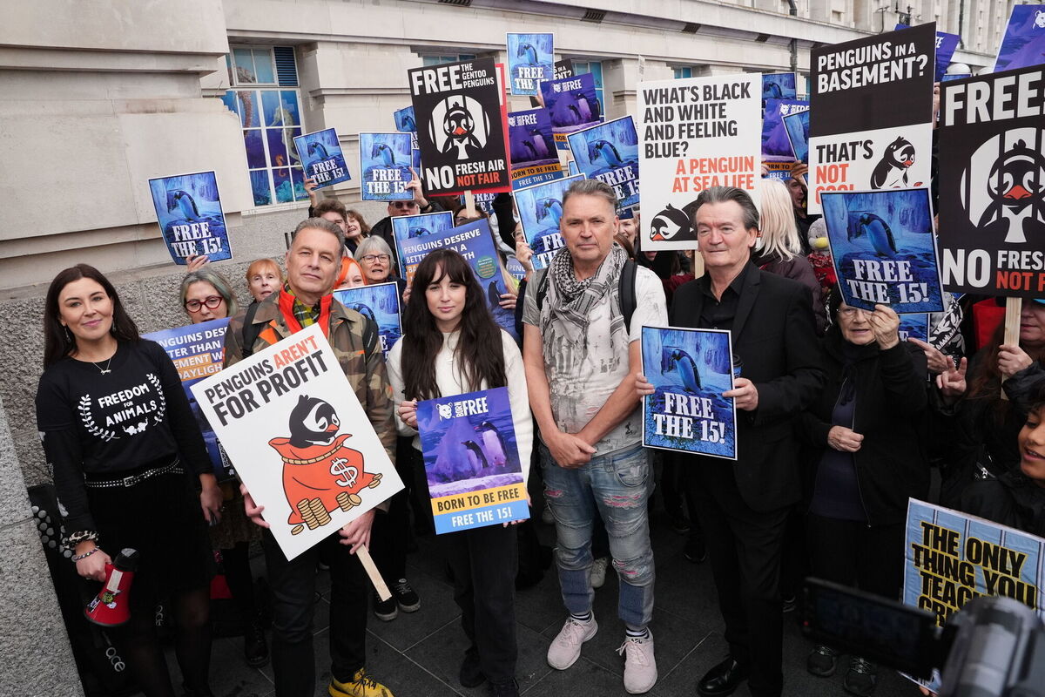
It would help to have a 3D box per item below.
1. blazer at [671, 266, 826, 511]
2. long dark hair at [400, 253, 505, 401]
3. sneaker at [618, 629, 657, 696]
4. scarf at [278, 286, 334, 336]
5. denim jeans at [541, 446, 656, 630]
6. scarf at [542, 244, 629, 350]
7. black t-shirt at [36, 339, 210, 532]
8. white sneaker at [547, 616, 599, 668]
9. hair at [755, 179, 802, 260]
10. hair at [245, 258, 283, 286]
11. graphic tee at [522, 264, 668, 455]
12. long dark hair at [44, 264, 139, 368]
[{"bbox_3d":[0.763,0.113,2.359,0.540,0.780,0.360,2,14,27],"label":"blazer"},{"bbox_3d":[-0.233,-0.080,2.295,0.330,0.460,0.260,-7,13,-6],"label":"long dark hair"},{"bbox_3d":[0.434,1.131,2.567,0.110,0.110,0.280,-3,13,9],"label":"sneaker"},{"bbox_3d":[-0.712,-0.098,2.291,0.180,0.200,0.160,-8,13,-14],"label":"scarf"},{"bbox_3d":[0.306,0.661,2.555,0.380,0.830,0.270,-2,13,14],"label":"denim jeans"},{"bbox_3d":[0.212,-0.149,2.237,0.270,0.320,0.230,-3,13,8],"label":"scarf"},{"bbox_3d":[-1.270,0.276,2.231,0.470,0.620,0.270,-14,16,-35],"label":"black t-shirt"},{"bbox_3d":[0.187,1.122,2.704,0.110,0.110,0.280,4,16,35],"label":"white sneaker"},{"bbox_3d":[1.089,-0.557,3.024,0.220,0.330,0.220,-2,13,15],"label":"hair"},{"bbox_3d":[-1.304,-0.370,3.509,0.190,0.165,0.200,-9,13,-15],"label":"hair"},{"bbox_3d":[0.253,0.016,2.357,0.480,0.620,0.280,-3,13,10],"label":"graphic tee"},{"bbox_3d":[-1.335,-0.100,2.165,0.250,0.310,0.240,-13,15,-31],"label":"long dark hair"}]

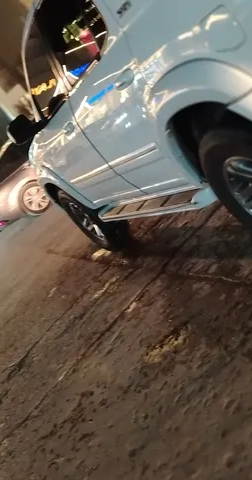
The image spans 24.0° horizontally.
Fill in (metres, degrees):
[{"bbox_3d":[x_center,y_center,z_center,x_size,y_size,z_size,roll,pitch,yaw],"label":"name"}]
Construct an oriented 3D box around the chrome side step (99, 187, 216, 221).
[{"bbox_3d":[0.176,-0.253,4.064,0.195,0.080,2.070,-45,13,-14],"label":"chrome side step"}]

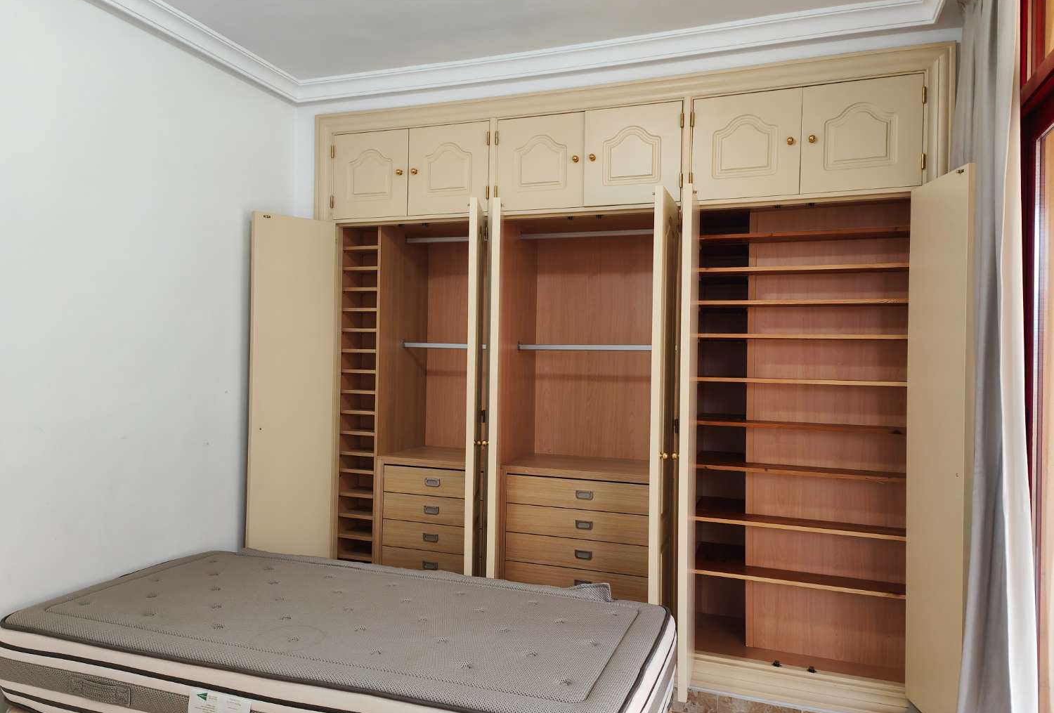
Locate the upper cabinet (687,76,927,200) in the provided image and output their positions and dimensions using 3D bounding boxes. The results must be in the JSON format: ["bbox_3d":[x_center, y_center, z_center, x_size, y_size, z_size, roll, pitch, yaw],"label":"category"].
[{"bbox_3d":[1.105,-0.798,3.046,0.805,0.396,0.501,1,0,21],"label":"upper cabinet"}]

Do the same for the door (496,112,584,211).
[{"bbox_3d":[0.060,-0.837,3.295,0.400,0.404,0.031,1,0,21],"label":"door"}]

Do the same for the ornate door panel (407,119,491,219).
[{"bbox_3d":[-0.353,-0.845,3.453,0.407,0.405,0.031,1,0,21],"label":"ornate door panel"}]

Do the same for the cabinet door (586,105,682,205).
[{"bbox_3d":[0.437,-0.830,3.151,0.408,0.406,0.031,1,0,21],"label":"cabinet door"}]

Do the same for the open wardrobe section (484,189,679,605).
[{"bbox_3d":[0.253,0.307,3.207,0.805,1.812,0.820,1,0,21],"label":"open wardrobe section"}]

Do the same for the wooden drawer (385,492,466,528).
[{"bbox_3d":[-0.355,0.694,3.622,0.489,0.125,0.426,1,0,21],"label":"wooden drawer"}]

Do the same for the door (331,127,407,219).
[{"bbox_3d":[-0.734,-0.855,3.599,0.410,0.406,0.031,1,0,21],"label":"door"}]

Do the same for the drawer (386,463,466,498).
[{"bbox_3d":[-0.353,0.568,3.622,0.489,0.127,0.426,1,0,21],"label":"drawer"}]

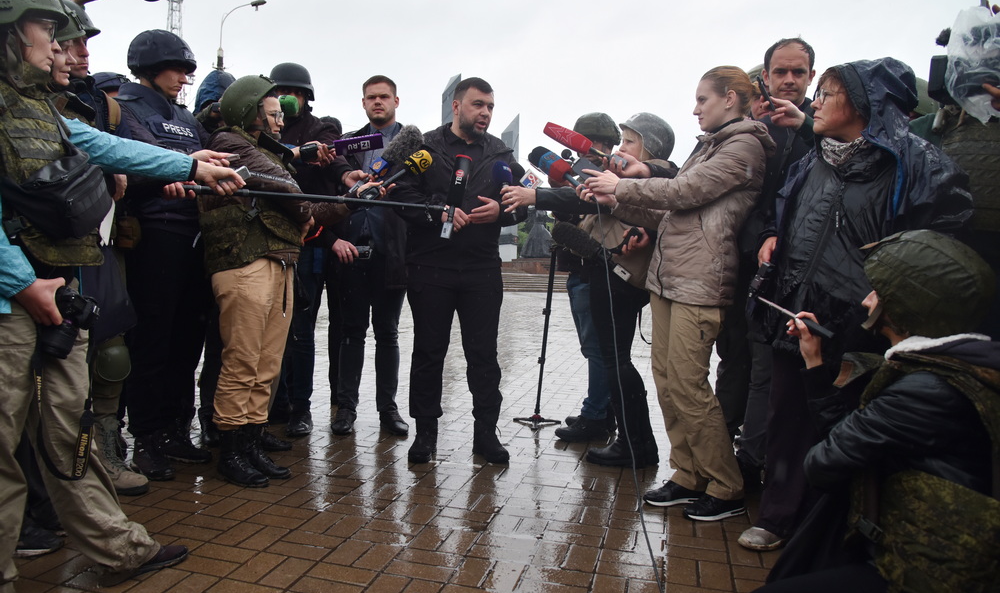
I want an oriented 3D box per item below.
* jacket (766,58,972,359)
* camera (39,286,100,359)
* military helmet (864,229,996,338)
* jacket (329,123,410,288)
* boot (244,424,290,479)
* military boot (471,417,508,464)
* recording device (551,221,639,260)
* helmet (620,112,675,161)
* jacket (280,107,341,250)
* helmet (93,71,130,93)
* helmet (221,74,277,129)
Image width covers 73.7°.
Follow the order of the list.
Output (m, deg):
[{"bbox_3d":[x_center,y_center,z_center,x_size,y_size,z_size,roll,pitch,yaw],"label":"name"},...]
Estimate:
[{"bbox_3d":[1.240,-0.287,2.280,0.420,1.000,0.600,0,4,-26],"label":"jacket"},{"bbox_3d":[-1.074,0.062,1.660,0.130,0.160,0.100,19,-12,-30],"label":"camera"},{"bbox_3d":[1.085,-0.030,1.680,0.250,0.210,0.290,-1,29,-46],"label":"military helmet"},{"bbox_3d":[-0.636,-0.475,3.520,0.490,0.870,0.310,1,3,-5],"label":"jacket"},{"bbox_3d":[-0.985,0.624,2.850,0.280,0.240,0.105,4,4,32],"label":"boot"},{"bbox_3d":[-0.050,0.635,3.151,0.115,0.240,0.300,1,3,-17],"label":"military boot"},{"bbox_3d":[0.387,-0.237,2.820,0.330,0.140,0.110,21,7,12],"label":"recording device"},{"bbox_3d":[0.686,-0.744,3.100,0.275,0.190,0.240,20,-1,-15],"label":"helmet"},{"bbox_3d":[-1.025,-0.607,3.460,0.560,0.760,0.380,0,4,-27],"label":"jacket"},{"bbox_3d":[-1.949,-1.070,3.380,0.270,0.170,0.240,7,3,-3],"label":"helmet"},{"bbox_3d":[-1.023,-0.786,2.700,0.265,0.185,0.235,-18,4,-2],"label":"helmet"}]

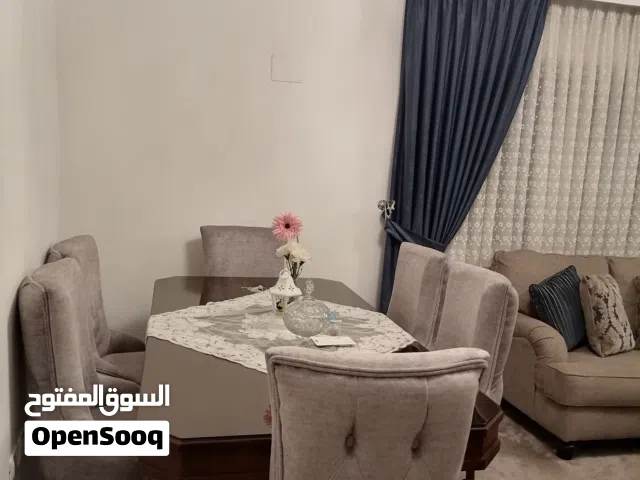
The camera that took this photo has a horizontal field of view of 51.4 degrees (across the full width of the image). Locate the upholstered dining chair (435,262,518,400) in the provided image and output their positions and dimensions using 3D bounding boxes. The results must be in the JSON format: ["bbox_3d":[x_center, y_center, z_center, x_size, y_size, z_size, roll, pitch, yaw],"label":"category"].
[{"bbox_3d":[0.376,0.629,2.691,0.610,1.010,0.505,1,8,-13],"label":"upholstered dining chair"}]

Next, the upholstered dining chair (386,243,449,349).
[{"bbox_3d":[0.246,0.547,3.272,0.610,1.010,0.505,1,8,-13],"label":"upholstered dining chair"}]

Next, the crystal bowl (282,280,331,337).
[{"bbox_3d":[-0.057,0.258,2.564,0.180,0.200,0.180,3,7,0],"label":"crystal bowl"}]

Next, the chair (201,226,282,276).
[{"bbox_3d":[-0.407,0.466,3.656,0.505,1.010,0.610,1,8,-13],"label":"chair"}]

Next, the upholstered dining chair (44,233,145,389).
[{"bbox_3d":[-0.873,0.533,2.978,0.610,1.010,0.505,1,8,-13],"label":"upholstered dining chair"}]

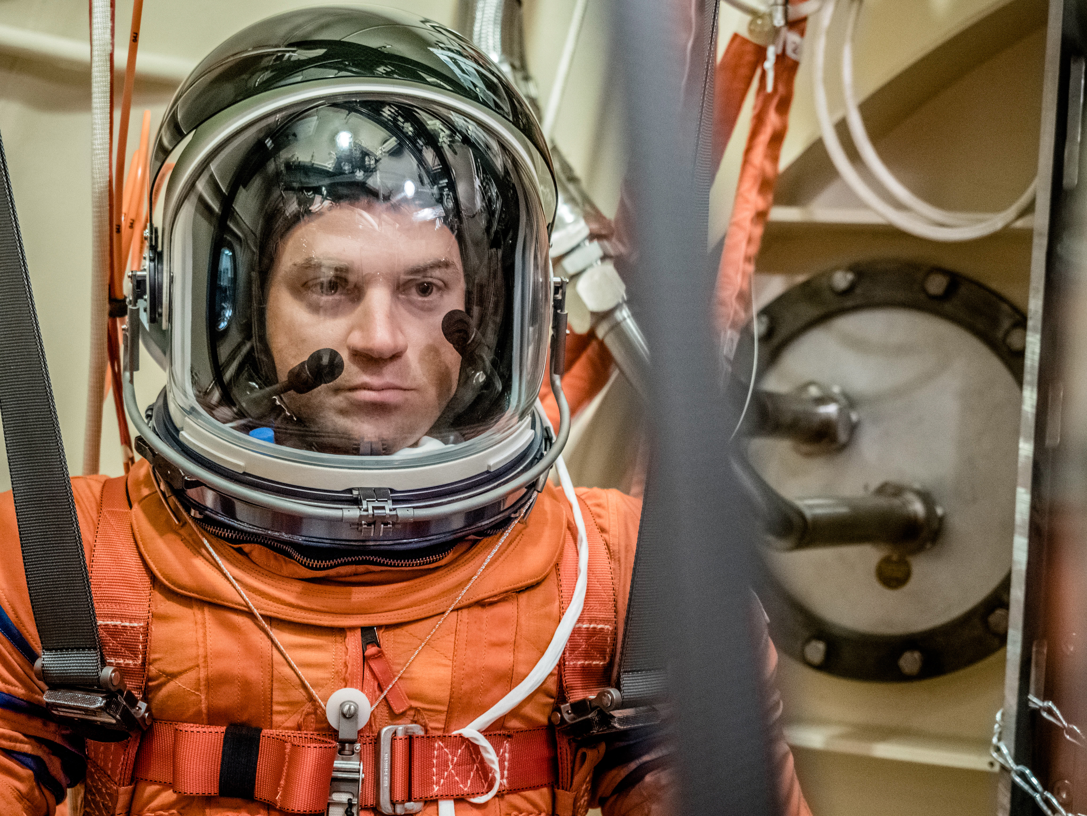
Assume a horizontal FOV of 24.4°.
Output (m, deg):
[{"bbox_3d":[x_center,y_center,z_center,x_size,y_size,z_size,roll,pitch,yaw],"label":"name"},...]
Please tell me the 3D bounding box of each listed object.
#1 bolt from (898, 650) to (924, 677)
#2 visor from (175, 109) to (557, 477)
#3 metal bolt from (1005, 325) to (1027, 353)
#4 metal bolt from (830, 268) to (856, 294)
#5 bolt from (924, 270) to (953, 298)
[{"bbox_3d":[0.350,0.244,2.401,0.023,0.024,0.012,4,1,28],"label":"bolt"},{"bbox_3d":[-0.121,-0.083,1.660,0.257,0.247,0.150,1,3,-11],"label":"visor"},{"bbox_3d":[0.444,-0.064,2.354,0.023,0.024,0.012,4,1,28],"label":"metal bolt"},{"bbox_3d":[0.290,-0.123,2.438,0.023,0.024,0.012,4,1,28],"label":"metal bolt"},{"bbox_3d":[0.375,-0.118,2.392,0.023,0.024,0.012,4,1,28],"label":"bolt"}]

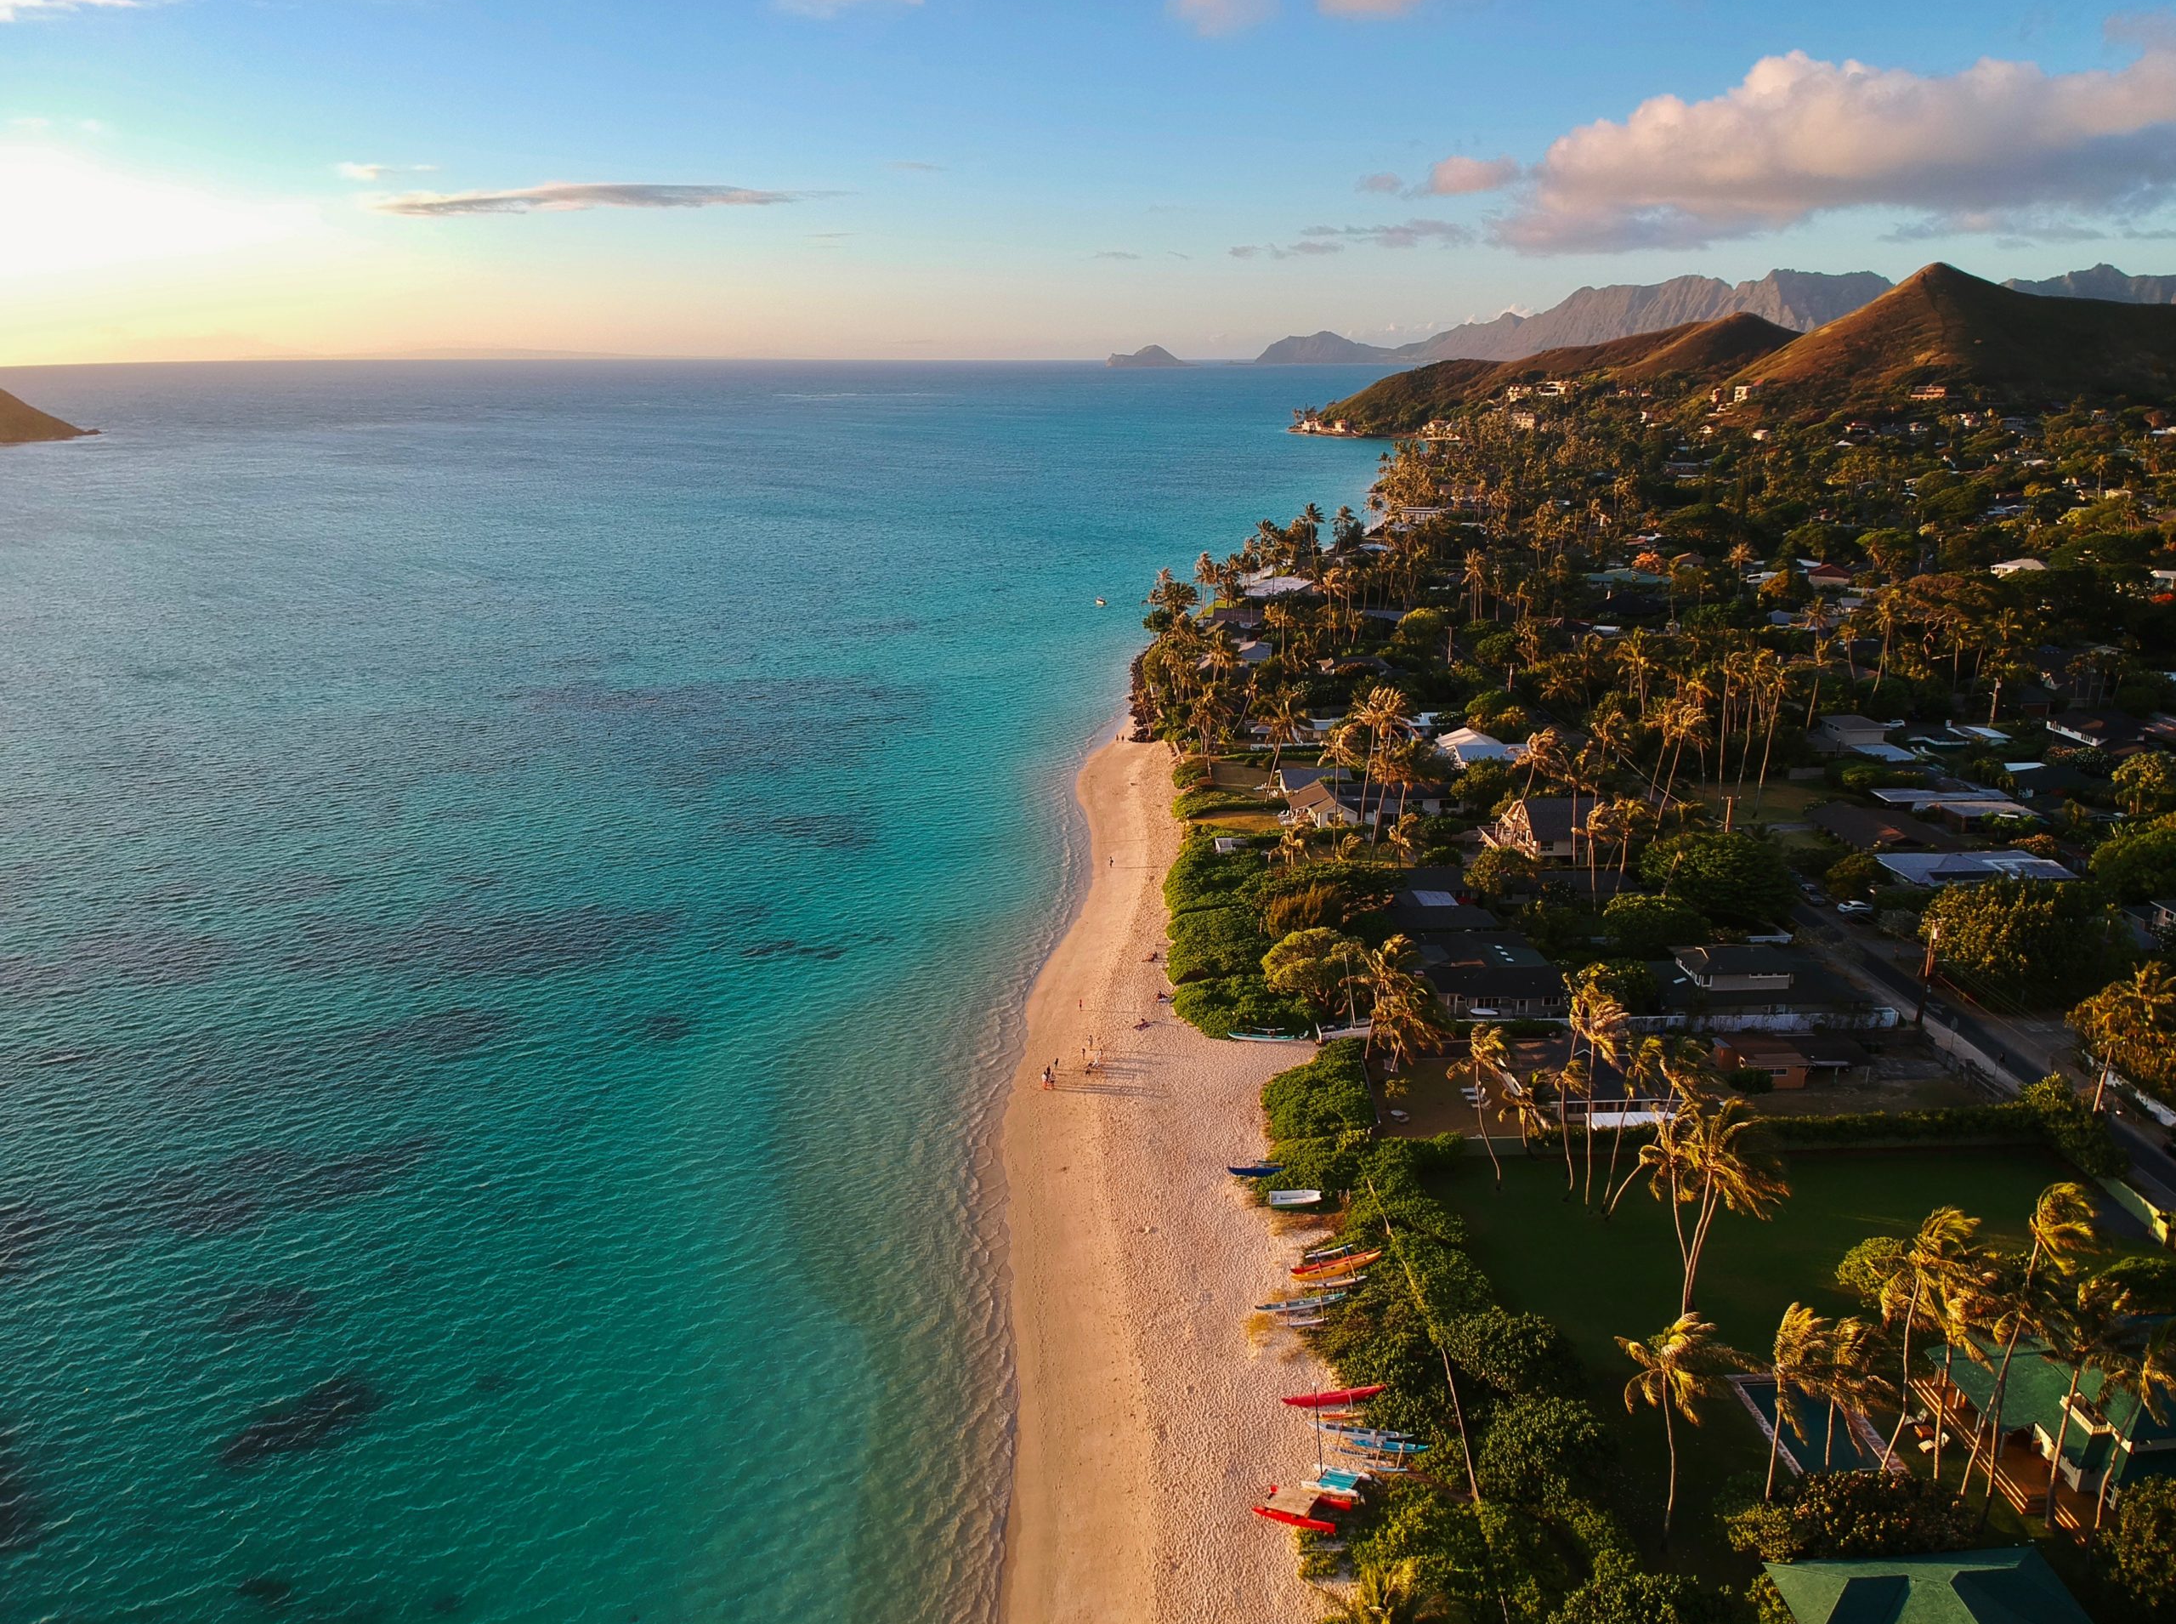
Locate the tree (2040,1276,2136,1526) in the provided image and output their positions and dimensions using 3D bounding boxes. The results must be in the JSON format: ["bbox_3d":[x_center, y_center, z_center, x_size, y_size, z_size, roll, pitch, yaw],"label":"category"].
[{"bbox_3d":[56.362,33.872,89.864,5.454,16.813,5.454,0,16,0],"label":"tree"}]

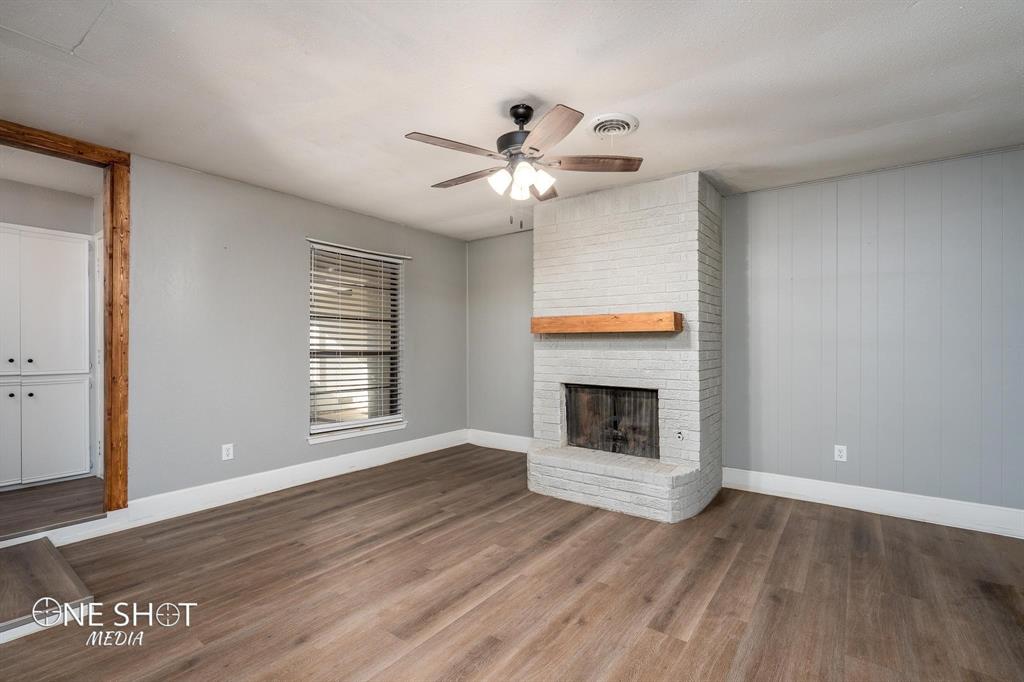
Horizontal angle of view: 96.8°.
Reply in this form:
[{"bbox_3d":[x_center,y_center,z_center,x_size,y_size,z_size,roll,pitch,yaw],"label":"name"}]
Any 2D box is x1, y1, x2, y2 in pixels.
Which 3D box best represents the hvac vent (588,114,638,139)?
[{"bbox_3d":[0.632,-1.308,2.793,0.310,0.040,0.310,0,0,0],"label":"hvac vent"}]

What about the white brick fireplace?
[{"bbox_3d":[0.941,0.004,4.127,1.560,2.630,1.135,0,-1,36],"label":"white brick fireplace"}]

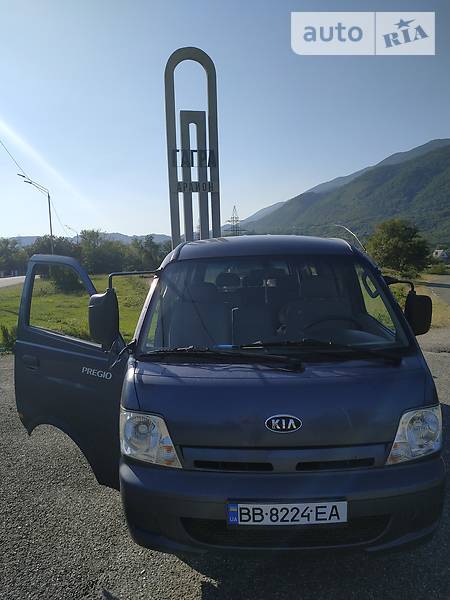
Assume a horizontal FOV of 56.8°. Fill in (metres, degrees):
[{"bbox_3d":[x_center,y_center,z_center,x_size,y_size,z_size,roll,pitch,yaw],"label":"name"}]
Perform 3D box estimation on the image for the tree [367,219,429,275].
[{"bbox_3d":[14.928,-4.543,36.000,5.200,4.800,5.000,1,6,24],"label":"tree"}]

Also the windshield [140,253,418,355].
[{"bbox_3d":[0.258,0.017,2.531,1.500,0.740,0.170,-2,-37,1],"label":"windshield"}]

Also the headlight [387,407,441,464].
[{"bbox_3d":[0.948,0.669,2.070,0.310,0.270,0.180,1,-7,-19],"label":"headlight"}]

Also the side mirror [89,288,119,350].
[{"bbox_3d":[-0.669,0.108,2.300,0.180,0.330,0.130,-2,6,-5],"label":"side mirror"}]

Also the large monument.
[{"bbox_3d":[-1.742,-7.559,24.471,3.100,13.680,0.600,-2,6,-6],"label":"large monument"}]

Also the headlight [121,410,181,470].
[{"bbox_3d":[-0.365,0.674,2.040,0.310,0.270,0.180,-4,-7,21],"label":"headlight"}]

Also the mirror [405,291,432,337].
[{"bbox_3d":[1.206,0.087,2.600,0.190,0.290,0.120,-1,6,7],"label":"mirror"}]

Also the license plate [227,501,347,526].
[{"bbox_3d":[0.276,0.942,1.840,0.525,0.113,0.020,-2,17,1],"label":"license plate"}]

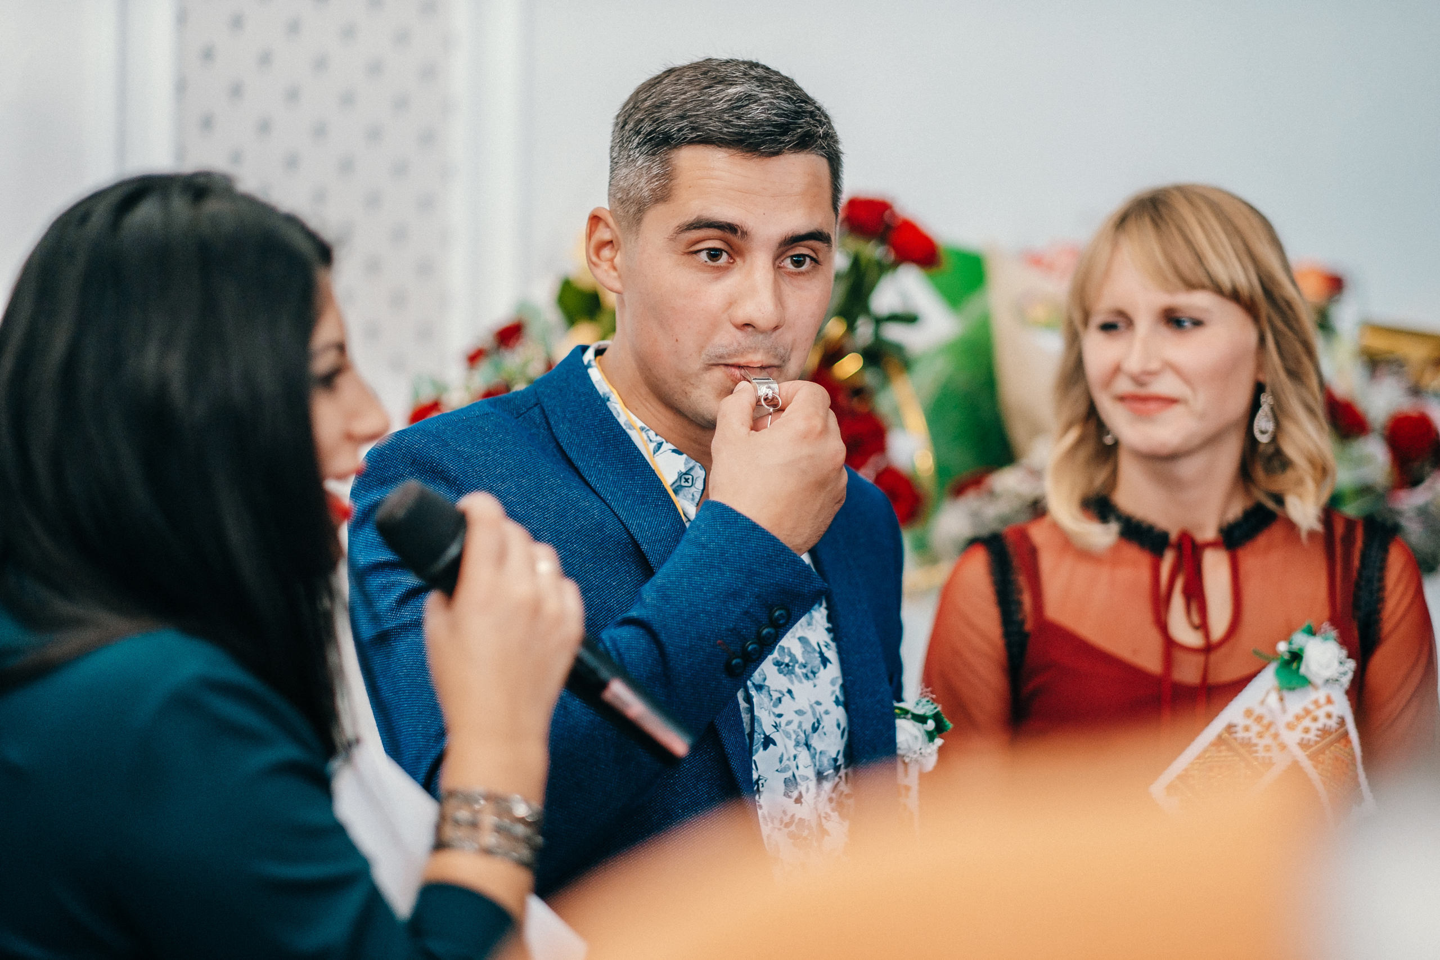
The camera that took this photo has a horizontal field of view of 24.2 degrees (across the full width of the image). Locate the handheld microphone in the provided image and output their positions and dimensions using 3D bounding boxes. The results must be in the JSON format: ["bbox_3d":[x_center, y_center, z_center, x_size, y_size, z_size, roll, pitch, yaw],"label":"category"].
[{"bbox_3d":[-0.113,0.088,2.030,0.243,0.047,0.047,41,0,-8],"label":"handheld microphone"}]

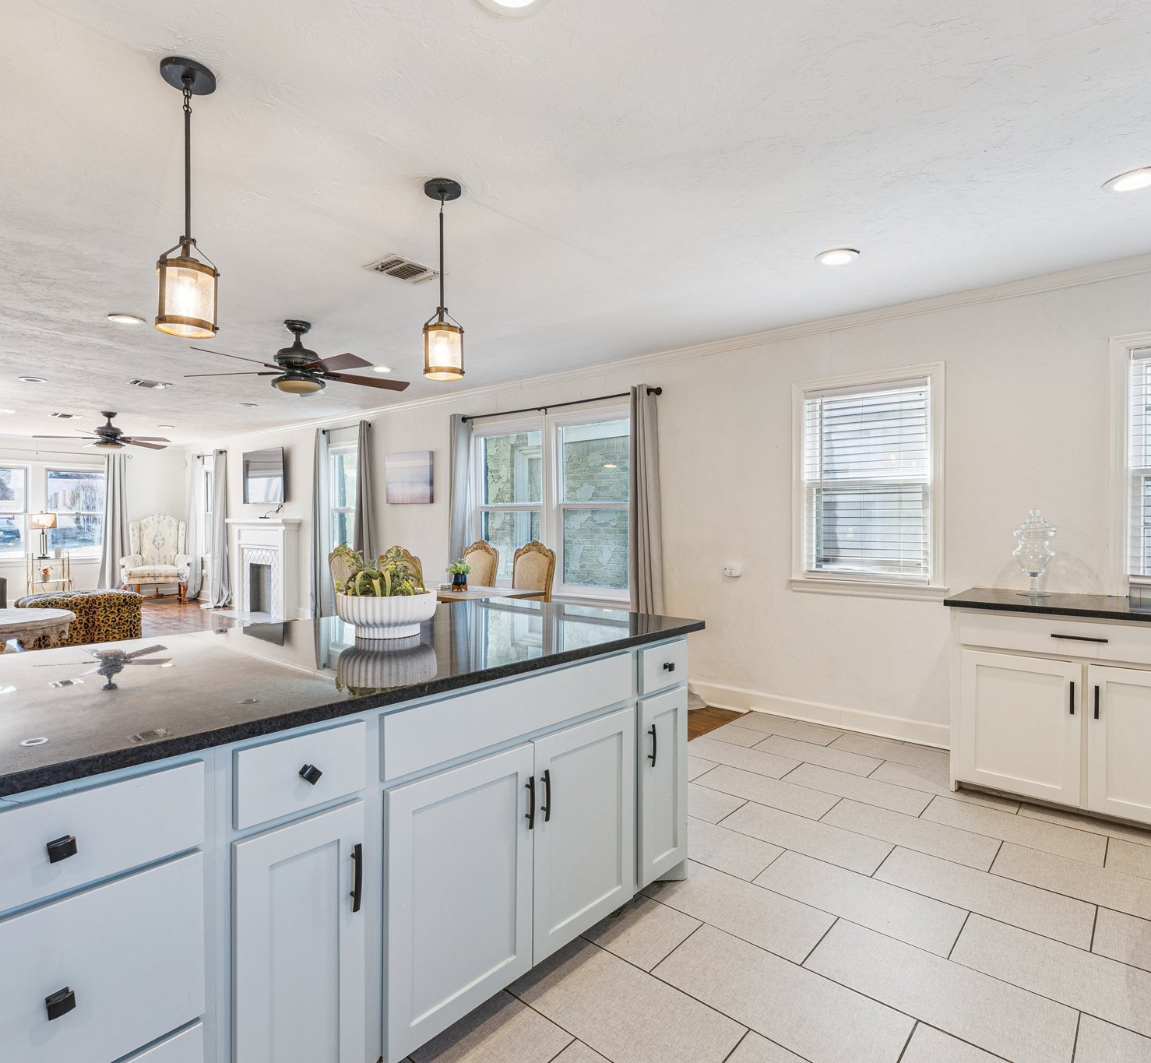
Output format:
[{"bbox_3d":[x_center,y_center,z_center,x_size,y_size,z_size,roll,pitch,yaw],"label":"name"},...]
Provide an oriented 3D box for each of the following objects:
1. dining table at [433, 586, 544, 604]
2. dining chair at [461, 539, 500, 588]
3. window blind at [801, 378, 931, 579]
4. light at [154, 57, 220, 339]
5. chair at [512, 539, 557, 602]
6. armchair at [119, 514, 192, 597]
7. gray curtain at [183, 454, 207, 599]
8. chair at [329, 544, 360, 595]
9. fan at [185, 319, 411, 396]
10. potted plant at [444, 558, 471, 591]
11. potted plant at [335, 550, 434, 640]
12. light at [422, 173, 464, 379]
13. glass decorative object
[{"bbox_3d":[-0.936,0.786,4.671,1.400,0.760,0.850,1,1,41],"label":"dining table"},{"bbox_3d":[-0.921,0.613,5.193,0.500,1.085,0.600,1,1,41],"label":"dining chair"},{"bbox_3d":[1.708,-0.286,3.928,0.690,1.140,0.055,1,1,41],"label":"window blind"},{"bbox_3d":[-1.058,-0.896,1.813,0.150,0.705,0.150,1,1,41],"label":"light"},{"bbox_3d":[-0.469,0.620,4.798,0.500,1.085,0.600,1,1,41],"label":"chair"},{"bbox_3d":[-6.266,0.427,9.985,0.860,1.290,0.840,0,1,-26],"label":"armchair"},{"bbox_3d":[-5.985,-0.076,10.436,0.620,2.280,0.170,1,1,41],"label":"gray curtain"},{"bbox_3d":[-1.322,0.623,4.502,0.510,1.090,0.600,1,1,41],"label":"chair"},{"bbox_3d":[-1.690,-1.055,4.063,1.360,0.445,1.360,1,1,41],"label":"fan"},{"bbox_3d":[-0.800,0.294,4.565,0.180,0.225,0.180,0,1,0],"label":"potted plant"},{"bbox_3d":[-0.548,0.165,1.940,0.275,0.270,0.275,0,1,0],"label":"potted plant"},{"bbox_3d":[-0.482,-0.906,2.428,0.150,0.705,0.150,0,1,0],"label":"light"},{"bbox_3d":[2.227,0.100,3.225,0.178,0.415,0.178,1,1,41],"label":"glass decorative object"}]

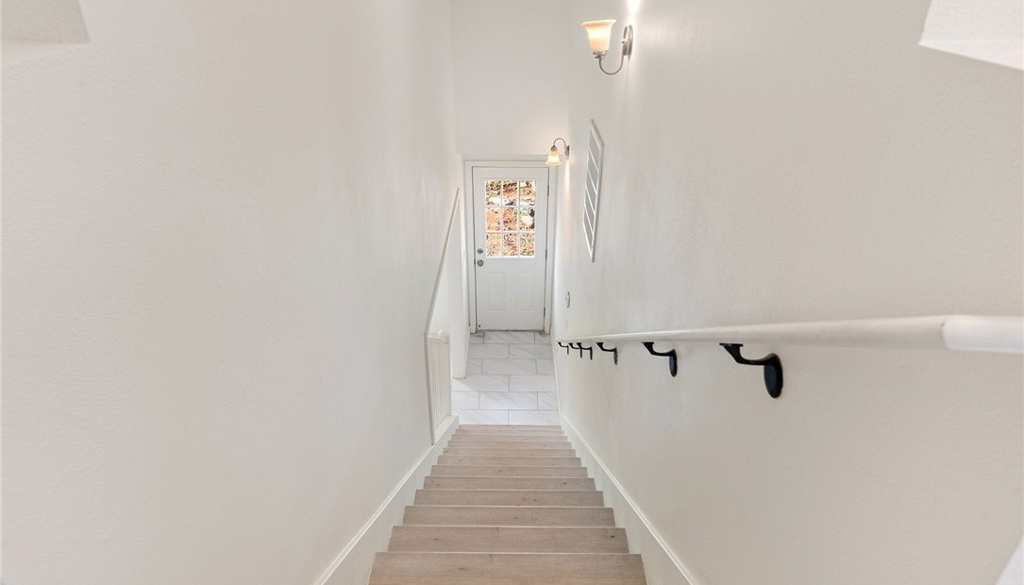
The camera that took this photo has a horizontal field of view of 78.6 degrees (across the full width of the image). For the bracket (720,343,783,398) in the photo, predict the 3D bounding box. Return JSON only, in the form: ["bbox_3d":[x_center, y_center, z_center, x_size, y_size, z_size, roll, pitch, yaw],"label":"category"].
[{"bbox_3d":[0.442,0.143,1.160,0.098,0.115,0.060,0,29,0],"label":"bracket"}]

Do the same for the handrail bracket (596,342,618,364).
[{"bbox_3d":[0.441,0.284,2.916,0.098,0.115,0.060,0,29,0],"label":"handrail bracket"}]

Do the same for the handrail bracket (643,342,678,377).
[{"bbox_3d":[0.442,0.202,1.883,0.098,0.115,0.060,0,29,0],"label":"handrail bracket"}]

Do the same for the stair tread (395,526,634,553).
[{"bbox_3d":[-0.013,1.056,2.471,0.960,0.030,0.290,0,29,0],"label":"stair tread"}]

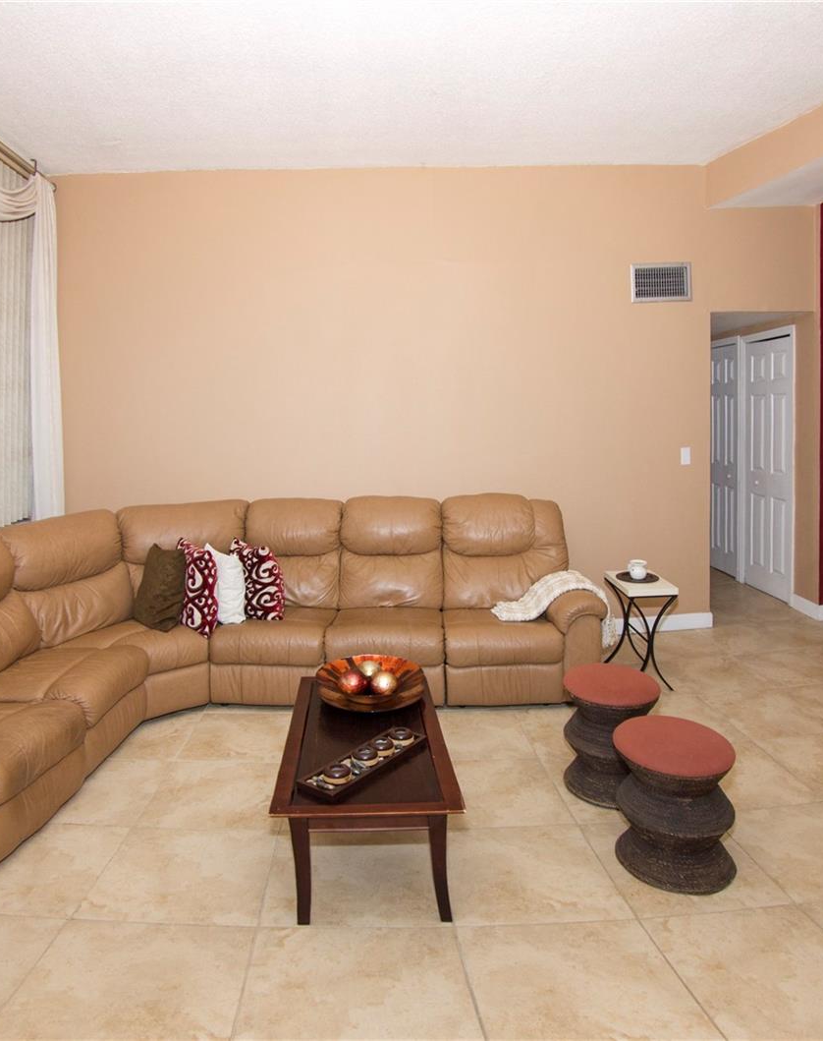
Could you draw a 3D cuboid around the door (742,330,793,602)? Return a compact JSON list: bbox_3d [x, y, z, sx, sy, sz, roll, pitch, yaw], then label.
[{"bbox_3d":[2.825,-0.430,5.200,0.050,2.030,0.650,0,3,-4],"label":"door"}]

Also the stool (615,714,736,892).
[{"bbox_3d":[0.884,0.943,2.220,0.375,0.430,0.375,0,7,-4],"label":"stool"}]

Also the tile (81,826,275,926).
[{"bbox_3d":[-0.730,1.146,2.140,0.545,0.012,0.480,0,7,-4],"label":"tile"}]

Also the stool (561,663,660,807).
[{"bbox_3d":[0.810,0.862,2.680,0.375,0.435,0.375,0,7,-4],"label":"stool"}]

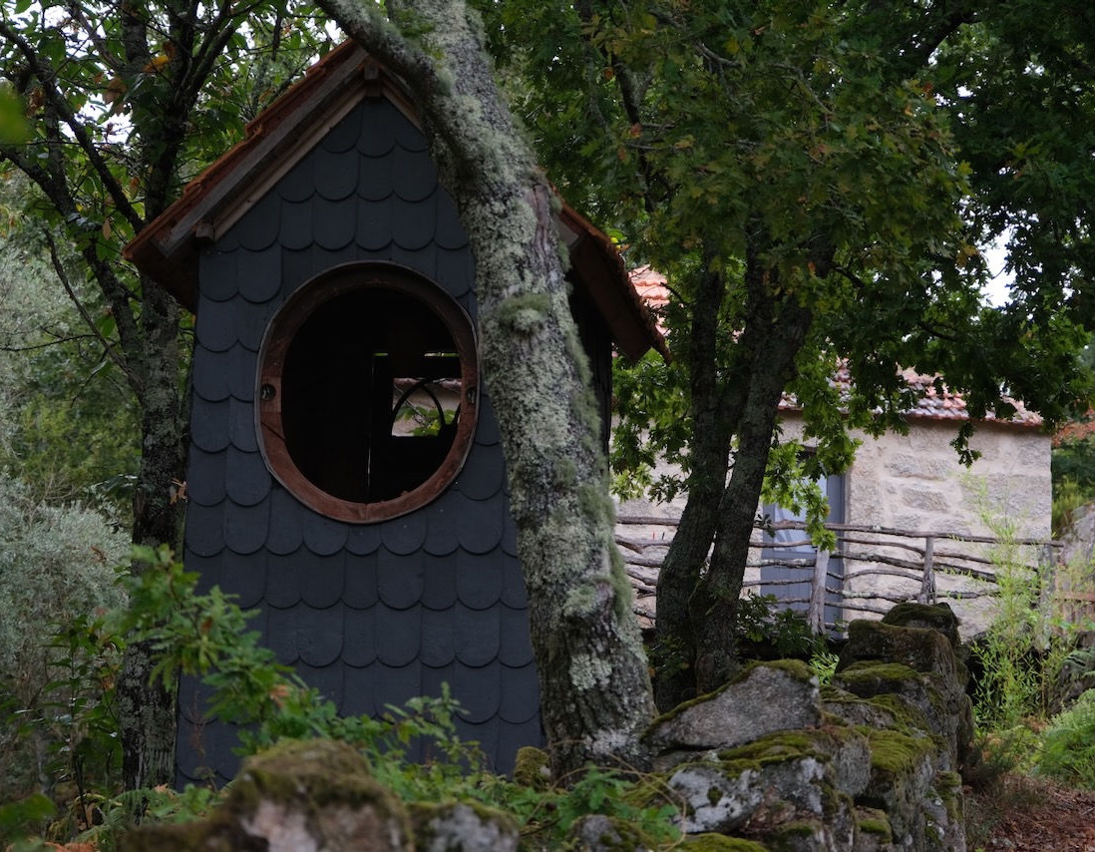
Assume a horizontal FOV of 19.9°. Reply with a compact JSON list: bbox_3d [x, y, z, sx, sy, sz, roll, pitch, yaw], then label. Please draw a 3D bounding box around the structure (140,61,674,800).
[{"bbox_3d":[-0.535,0.095,12.750,1.854,2.910,2.400,0,-8,7],"label":"structure"}]

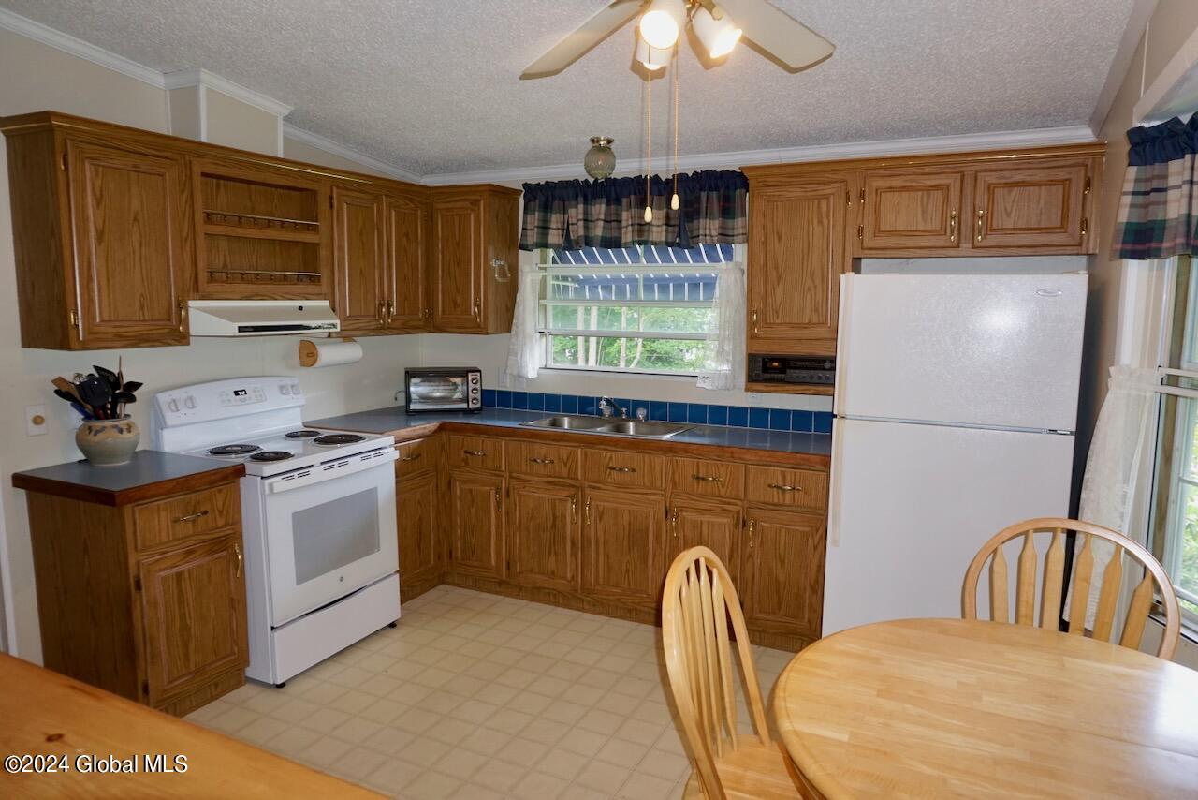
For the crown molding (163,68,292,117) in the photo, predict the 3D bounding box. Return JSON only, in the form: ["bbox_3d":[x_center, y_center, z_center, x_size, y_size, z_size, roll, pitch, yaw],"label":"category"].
[{"bbox_3d":[-1.644,-1.345,3.573,0.230,0.115,0.500,4,8,26],"label":"crown molding"}]

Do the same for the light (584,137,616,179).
[{"bbox_3d":[0.011,-1.196,3.959,0.156,0.195,0.156,0,7,0],"label":"light"}]

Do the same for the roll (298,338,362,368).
[{"bbox_3d":[-1.426,-0.255,4.282,0.143,0.140,0.355,4,8,26],"label":"roll"}]

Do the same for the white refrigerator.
[{"bbox_3d":[1.479,0.326,3.388,0.832,1.680,0.780,4,8,26],"label":"white refrigerator"}]

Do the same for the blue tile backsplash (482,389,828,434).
[{"bbox_3d":[0.153,0.048,4.458,2.370,0.112,0.020,4,8,26],"label":"blue tile backsplash"}]

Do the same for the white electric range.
[{"bbox_3d":[-1.426,0.520,3.638,0.710,1.190,0.764,4,8,26],"label":"white electric range"}]

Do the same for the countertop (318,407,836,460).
[{"bbox_3d":[-0.169,0.177,4.035,2.670,0.049,1.085,4,8,26],"label":"countertop"}]

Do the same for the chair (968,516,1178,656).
[{"bbox_3d":[1.150,0.847,2.000,0.500,0.980,0.520,4,8,29],"label":"chair"}]

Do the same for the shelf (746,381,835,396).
[{"bbox_3d":[0.987,-0.064,3.883,0.475,0.037,0.300,4,8,26],"label":"shelf"}]

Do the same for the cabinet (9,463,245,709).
[{"bbox_3d":[-1.791,0.719,3.116,0.605,0.916,0.522,4,8,26],"label":"cabinet"}]

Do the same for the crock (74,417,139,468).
[{"bbox_3d":[-1.937,0.165,3.160,0.215,0.172,0.215,4,8,26],"label":"crock"}]

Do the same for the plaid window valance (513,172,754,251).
[{"bbox_3d":[0.155,-1.007,4.298,1.315,0.375,0.080,4,8,26],"label":"plaid window valance"}]

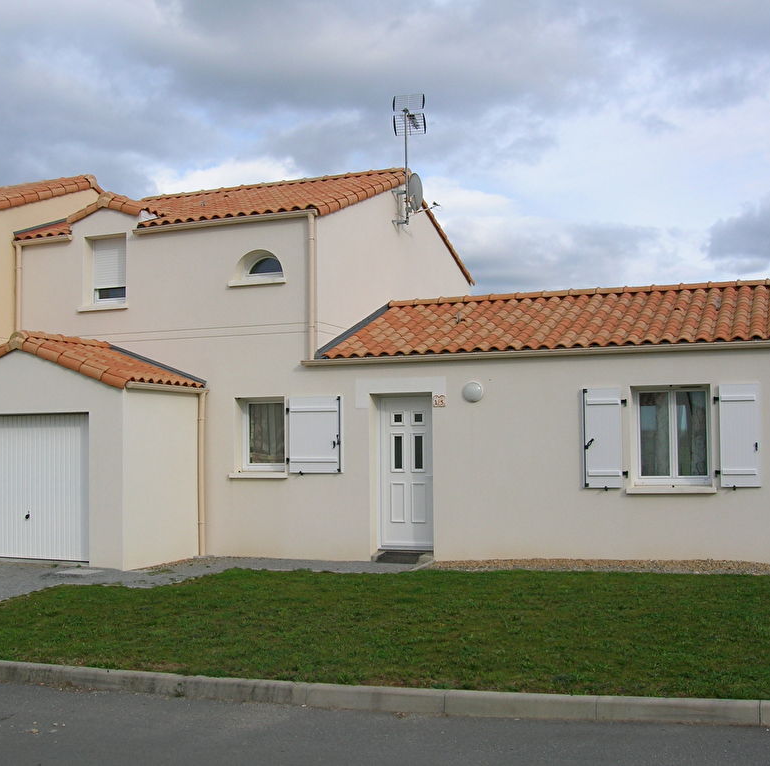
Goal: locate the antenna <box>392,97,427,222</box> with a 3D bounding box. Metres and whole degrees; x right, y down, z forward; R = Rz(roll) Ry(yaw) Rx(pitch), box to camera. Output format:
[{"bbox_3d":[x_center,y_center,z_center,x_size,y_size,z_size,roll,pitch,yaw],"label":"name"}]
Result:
[{"bbox_3d":[0.415,-3.781,18.000,0.620,2.200,0.800,-1,-3,11],"label":"antenna"}]

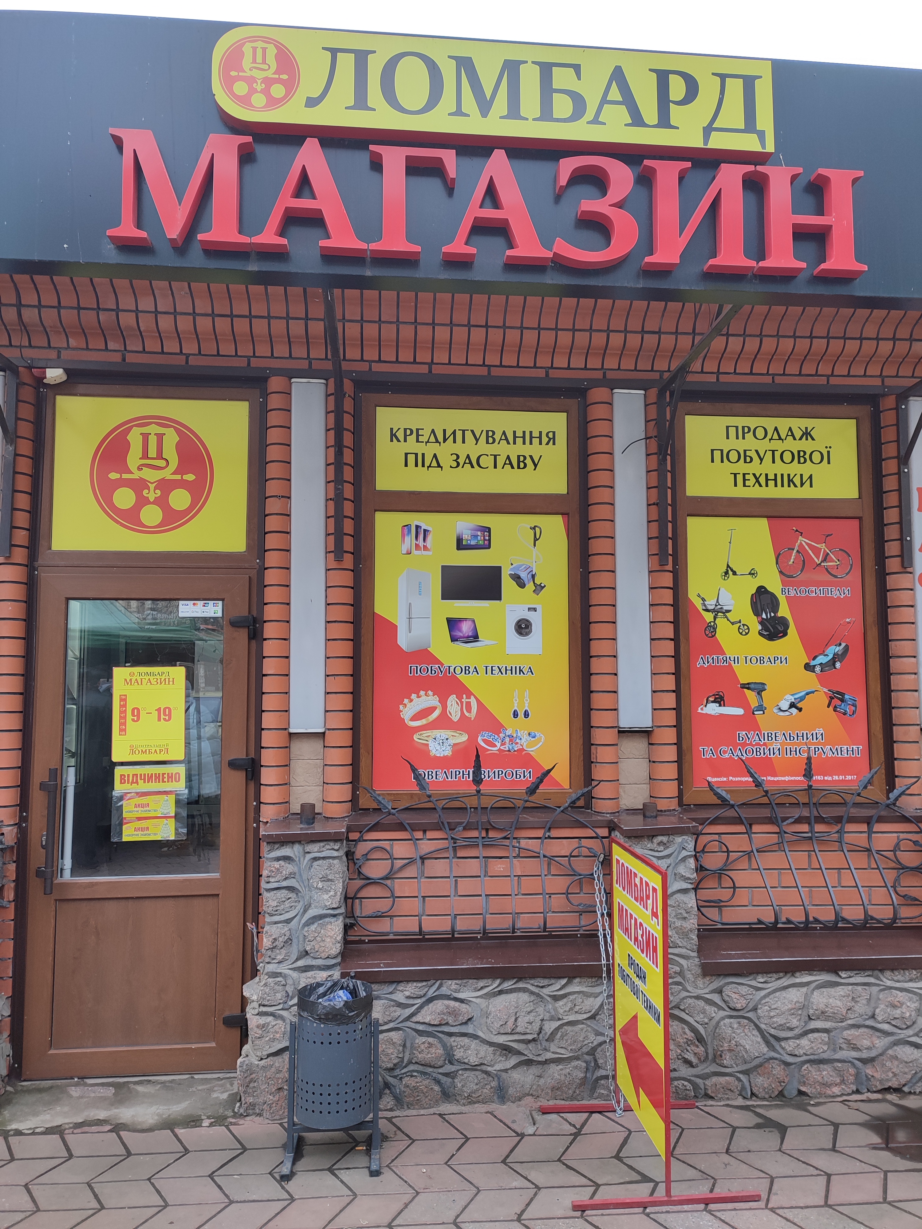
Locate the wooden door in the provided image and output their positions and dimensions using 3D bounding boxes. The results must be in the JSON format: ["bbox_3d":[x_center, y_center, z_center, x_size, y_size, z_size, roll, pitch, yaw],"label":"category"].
[{"bbox_3d":[-1.330,0.848,3.685,0.852,2.036,0.080,0,-4,-5],"label":"wooden door"}]

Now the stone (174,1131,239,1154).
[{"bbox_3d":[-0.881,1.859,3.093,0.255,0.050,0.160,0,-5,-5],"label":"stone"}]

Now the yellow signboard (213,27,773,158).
[{"bbox_3d":[0.128,-1.713,2.937,1.845,0.319,0.070,0,-4,-5],"label":"yellow signboard"}]

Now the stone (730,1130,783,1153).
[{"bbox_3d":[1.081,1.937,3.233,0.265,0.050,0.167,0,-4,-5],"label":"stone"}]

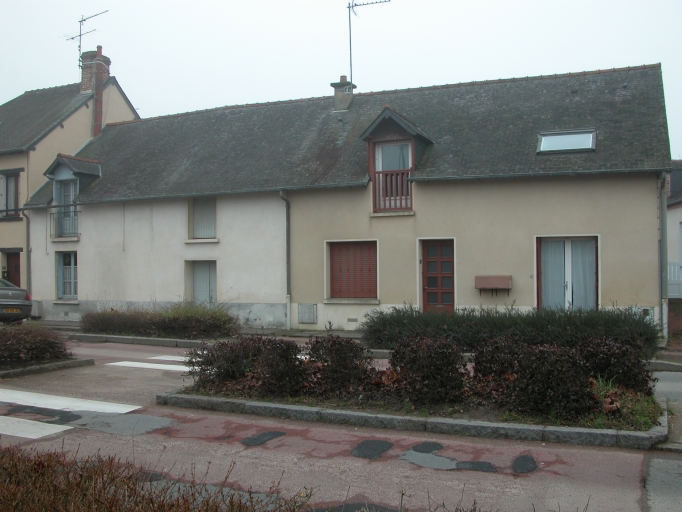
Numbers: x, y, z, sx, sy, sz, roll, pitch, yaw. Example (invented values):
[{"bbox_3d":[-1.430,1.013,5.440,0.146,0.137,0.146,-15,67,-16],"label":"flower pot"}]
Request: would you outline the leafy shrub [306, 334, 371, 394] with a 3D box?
[{"bbox_3d":[-0.030,1.290,8.600,0.760,0.660,0.700,-1,0,24],"label":"leafy shrub"}]

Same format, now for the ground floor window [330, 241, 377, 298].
[{"bbox_3d":[0.298,0.329,16.444,1.200,1.370,0.150,-1,0,22],"label":"ground floor window"}]

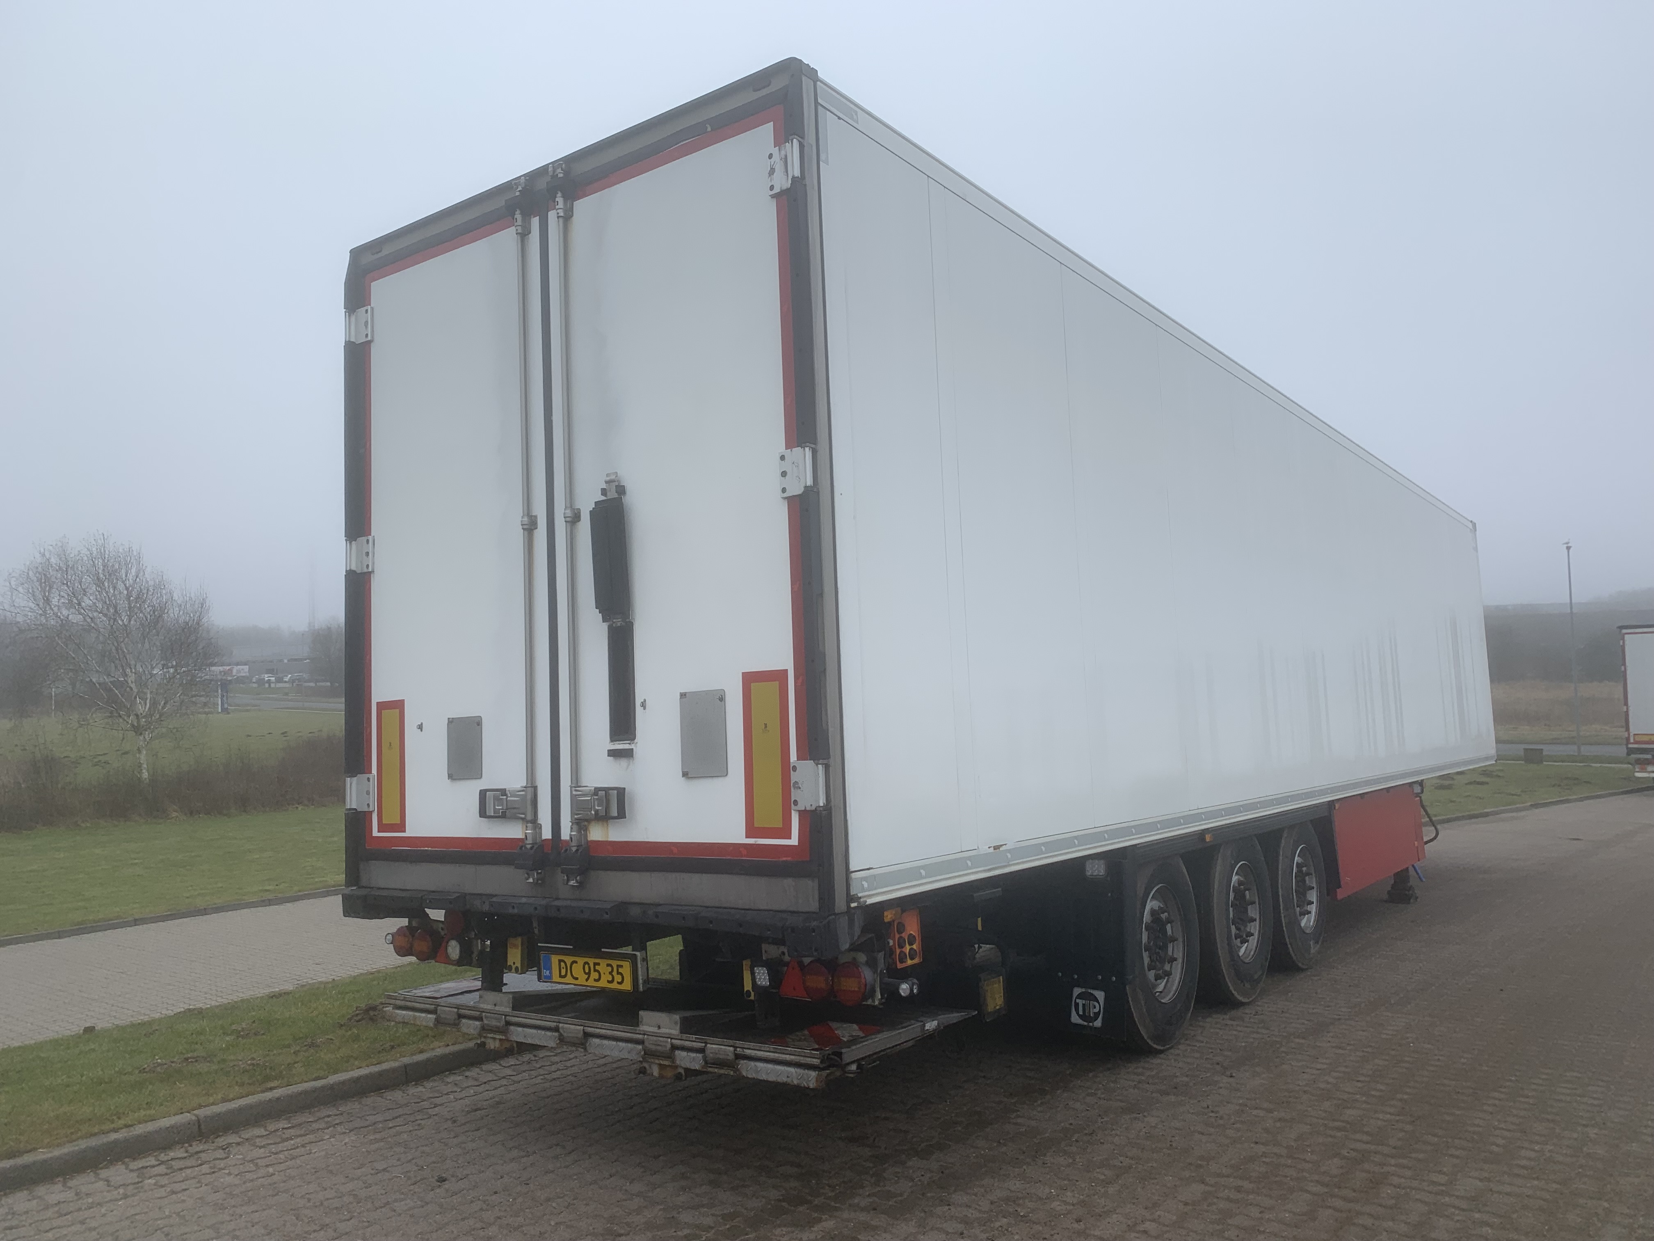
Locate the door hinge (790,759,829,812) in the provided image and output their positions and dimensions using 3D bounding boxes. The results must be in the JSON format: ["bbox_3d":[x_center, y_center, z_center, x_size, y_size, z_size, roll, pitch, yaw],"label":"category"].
[{"bbox_3d":[-0.063,0.538,4.048,0.140,0.163,0.050,-6,-7,36],"label":"door hinge"}]

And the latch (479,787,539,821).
[{"bbox_3d":[-1.271,0.722,4.900,0.300,0.130,0.075,-6,-7,36],"label":"latch"}]

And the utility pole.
[{"bbox_3d":[33.072,1.316,55.000,0.280,9.380,0.280,0,-4,0],"label":"utility pole"}]

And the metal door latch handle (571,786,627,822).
[{"bbox_3d":[-0.834,0.673,4.562,0.240,0.120,0.065,-6,-7,36],"label":"metal door latch handle"}]

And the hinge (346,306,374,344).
[{"bbox_3d":[-2.124,-1.332,5.649,0.157,0.160,0.047,-6,-7,36],"label":"hinge"}]

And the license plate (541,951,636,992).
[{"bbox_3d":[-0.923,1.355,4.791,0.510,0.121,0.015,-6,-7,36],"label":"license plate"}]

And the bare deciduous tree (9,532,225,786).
[{"bbox_3d":[-18.357,1.148,32.000,4.900,6.800,4.900,-2,-4,0],"label":"bare deciduous tree"}]

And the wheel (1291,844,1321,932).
[{"bbox_3d":[3.154,1.832,8.509,0.260,0.590,0.590,-6,-7,36],"label":"wheel"}]

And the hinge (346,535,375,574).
[{"bbox_3d":[-2.106,-0.290,5.593,0.150,0.163,0.050,-6,-7,36],"label":"hinge"}]

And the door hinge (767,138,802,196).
[{"bbox_3d":[-0.141,-1.543,4.221,0.157,0.160,0.047,-6,-7,36],"label":"door hinge"}]

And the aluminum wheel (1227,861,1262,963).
[{"bbox_3d":[2.385,1.744,7.456,0.260,0.590,0.590,-6,-7,36],"label":"aluminum wheel"}]

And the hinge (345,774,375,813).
[{"bbox_3d":[-2.045,0.757,5.450,0.157,0.160,0.047,-6,-7,36],"label":"hinge"}]

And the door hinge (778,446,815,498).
[{"bbox_3d":[-0.101,-0.493,4.122,0.157,0.160,0.047,-6,-7,36],"label":"door hinge"}]

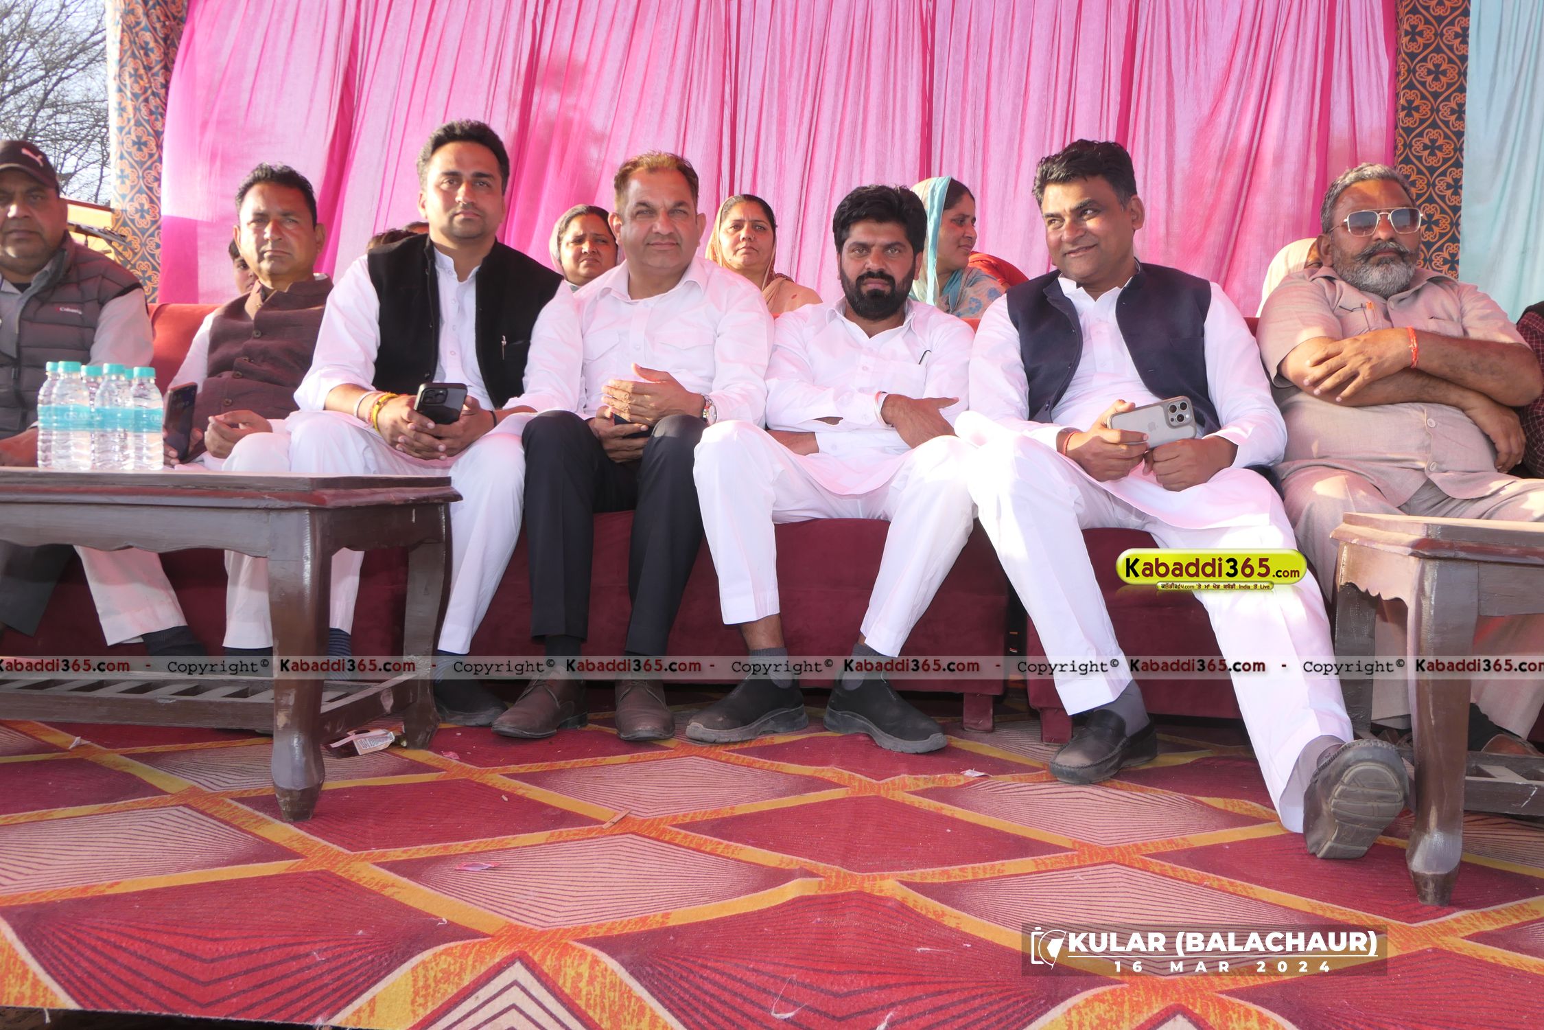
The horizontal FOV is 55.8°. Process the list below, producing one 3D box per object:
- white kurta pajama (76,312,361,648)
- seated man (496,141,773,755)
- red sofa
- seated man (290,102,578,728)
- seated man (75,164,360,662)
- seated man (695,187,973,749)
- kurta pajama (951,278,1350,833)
[{"bbox_3d":[-1.070,-0.105,2.920,0.480,0.690,0.570,2,1,0],"label":"white kurta pajama"},{"bbox_3d":[-0.261,-0.177,2.929,0.514,1.145,0.704,1,2,0],"label":"seated man"},{"bbox_3d":[-0.561,-0.046,3.288,2.099,0.847,0.797,2,2,3],"label":"red sofa"},{"bbox_3d":[-0.675,-0.222,2.999,0.563,1.209,0.663,1,2,0],"label":"seated man"},{"bbox_3d":[-1.091,-0.186,3.056,0.490,1.112,0.652,2,2,3],"label":"seated man"},{"bbox_3d":[0.138,-0.138,2.921,0.525,1.087,0.681,2,2,2],"label":"seated man"},{"bbox_3d":[0.642,-0.030,2.587,0.620,0.879,1.196,2,2,11],"label":"kurta pajama"}]

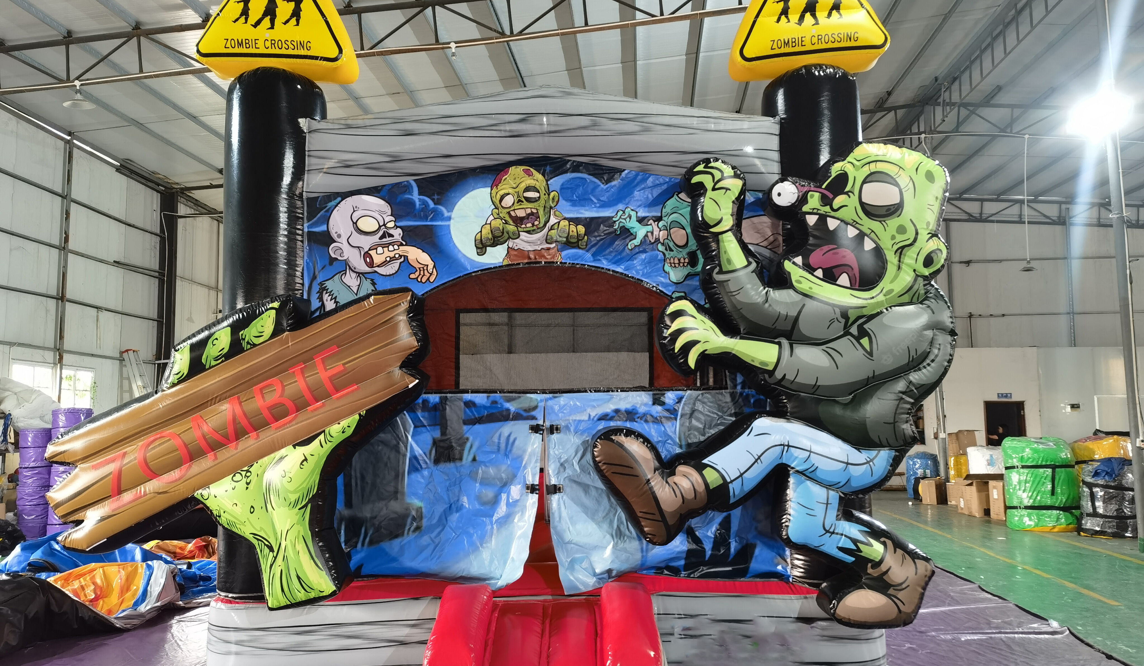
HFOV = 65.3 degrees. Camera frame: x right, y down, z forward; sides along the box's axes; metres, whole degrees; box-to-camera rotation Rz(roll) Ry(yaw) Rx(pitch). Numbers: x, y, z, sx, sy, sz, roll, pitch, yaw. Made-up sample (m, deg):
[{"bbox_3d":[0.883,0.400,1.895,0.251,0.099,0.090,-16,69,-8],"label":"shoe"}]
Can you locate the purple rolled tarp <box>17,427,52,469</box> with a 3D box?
[{"bbox_3d":[-7.404,1.577,12.300,0.410,0.540,0.410,3,-7,-31],"label":"purple rolled tarp"}]

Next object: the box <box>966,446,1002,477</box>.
[{"bbox_3d":[7.049,2.169,15.200,0.700,0.520,0.600,-3,-6,18],"label":"box"}]

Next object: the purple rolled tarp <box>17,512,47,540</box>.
[{"bbox_3d":[-6.882,2.492,11.486,0.460,0.290,0.460,0,-5,0],"label":"purple rolled tarp"}]

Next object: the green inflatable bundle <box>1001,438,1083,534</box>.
[{"bbox_3d":[6.584,2.074,12.511,1.000,1.250,0.970,-3,-6,27],"label":"green inflatable bundle"}]

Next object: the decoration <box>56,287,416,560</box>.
[{"bbox_3d":[-1.895,0.554,5.168,2.070,1.540,0.420,0,-5,0],"label":"decoration"}]

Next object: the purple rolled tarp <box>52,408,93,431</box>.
[{"bbox_3d":[-6.421,1.120,11.501,0.480,0.270,0.480,0,-5,0],"label":"purple rolled tarp"}]

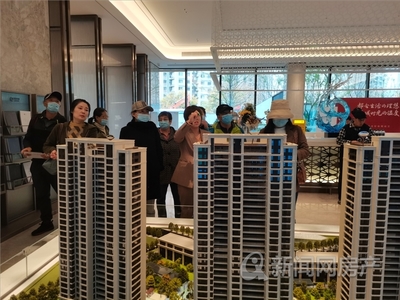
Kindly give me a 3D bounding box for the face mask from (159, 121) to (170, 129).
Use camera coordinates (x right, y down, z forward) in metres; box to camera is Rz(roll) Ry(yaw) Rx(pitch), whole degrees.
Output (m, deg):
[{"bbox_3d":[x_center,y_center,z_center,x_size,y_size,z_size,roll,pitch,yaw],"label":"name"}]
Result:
[{"bbox_3d":[-0.493,-0.352,4.200,0.145,0.110,0.085,2,6,15],"label":"face mask"}]

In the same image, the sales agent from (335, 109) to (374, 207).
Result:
[{"bbox_3d":[2.640,0.106,5.016,0.550,1.602,0.400,2,6,13],"label":"sales agent"}]

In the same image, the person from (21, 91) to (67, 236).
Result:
[{"bbox_3d":[-1.917,0.156,3.679,0.570,1.712,0.440,-1,6,-18],"label":"person"}]

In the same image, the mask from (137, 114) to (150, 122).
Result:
[{"bbox_3d":[-0.718,-0.402,3.850,0.150,0.110,0.085,-3,6,-30],"label":"mask"}]

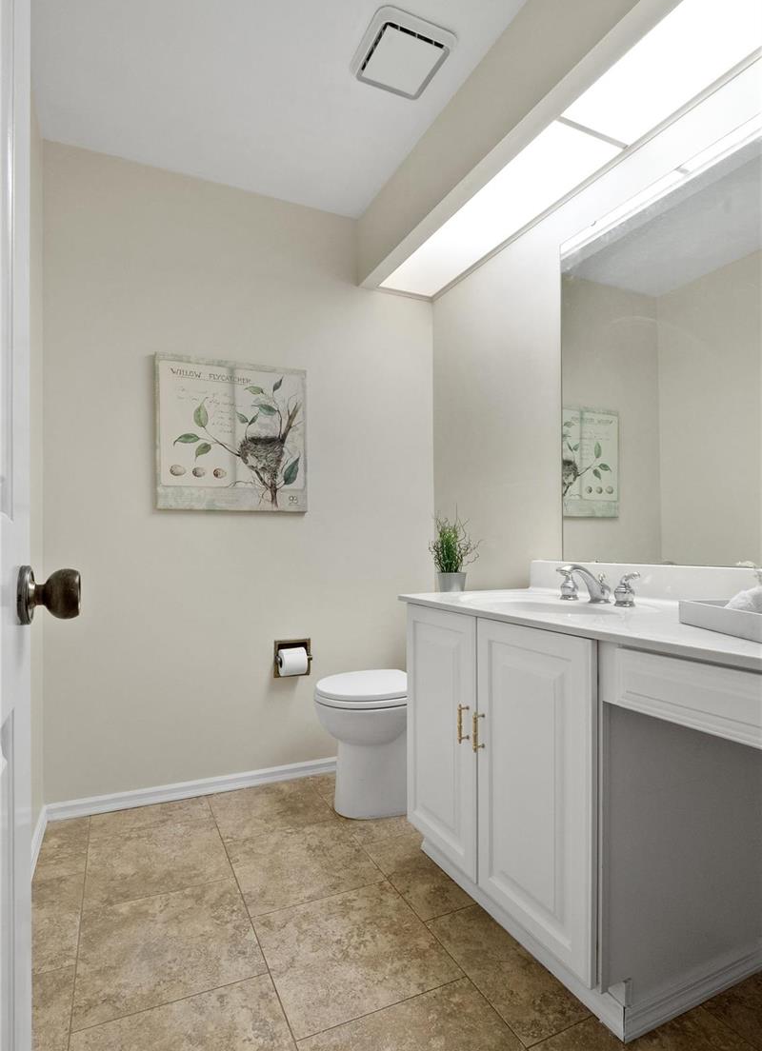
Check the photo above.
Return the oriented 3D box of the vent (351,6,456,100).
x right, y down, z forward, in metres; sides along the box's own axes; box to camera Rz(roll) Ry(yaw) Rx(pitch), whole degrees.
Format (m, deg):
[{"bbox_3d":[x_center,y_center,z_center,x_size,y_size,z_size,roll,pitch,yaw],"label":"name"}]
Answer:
[{"bbox_3d":[0.065,-1.364,1.660,0.235,0.035,0.235,0,-1,-25],"label":"vent"}]

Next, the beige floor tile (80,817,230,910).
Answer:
[{"bbox_3d":[-0.707,1.053,1.803,0.406,0.012,0.406,0,-1,-23],"label":"beige floor tile"}]

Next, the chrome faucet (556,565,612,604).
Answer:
[{"bbox_3d":[0.565,0.164,1.597,0.182,0.110,0.070,0,-1,-25],"label":"chrome faucet"}]

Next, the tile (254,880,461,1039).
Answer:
[{"bbox_3d":[-0.077,1.044,1.411,0.406,0.012,0.406,0,-1,-23],"label":"tile"}]

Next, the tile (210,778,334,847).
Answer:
[{"bbox_3d":[-0.404,1.058,2.135,0.406,0.012,0.400,0,-1,-23],"label":"tile"}]

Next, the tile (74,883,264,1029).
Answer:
[{"bbox_3d":[-0.535,1.046,1.436,0.406,0.012,0.406,0,-1,-23],"label":"tile"}]

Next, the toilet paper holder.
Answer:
[{"bbox_3d":[-0.358,0.554,2.358,0.157,0.158,0.100,0,-1,-25],"label":"toilet paper holder"}]

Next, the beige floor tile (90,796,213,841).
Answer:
[{"bbox_3d":[-0.825,1.058,2.066,0.406,0.012,0.195,0,-1,-23],"label":"beige floor tile"}]

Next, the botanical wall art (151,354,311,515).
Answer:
[{"bbox_3d":[-0.584,-0.351,2.285,0.585,0.592,0.035,0,-1,-25],"label":"botanical wall art"}]

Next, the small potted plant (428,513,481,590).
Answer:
[{"bbox_3d":[0.289,0.131,2.232,0.170,0.362,0.170,0,-1,-25],"label":"small potted plant"}]

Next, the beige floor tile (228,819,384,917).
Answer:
[{"bbox_3d":[-0.247,1.051,1.774,0.406,0.012,0.406,0,-1,-23],"label":"beige floor tile"}]

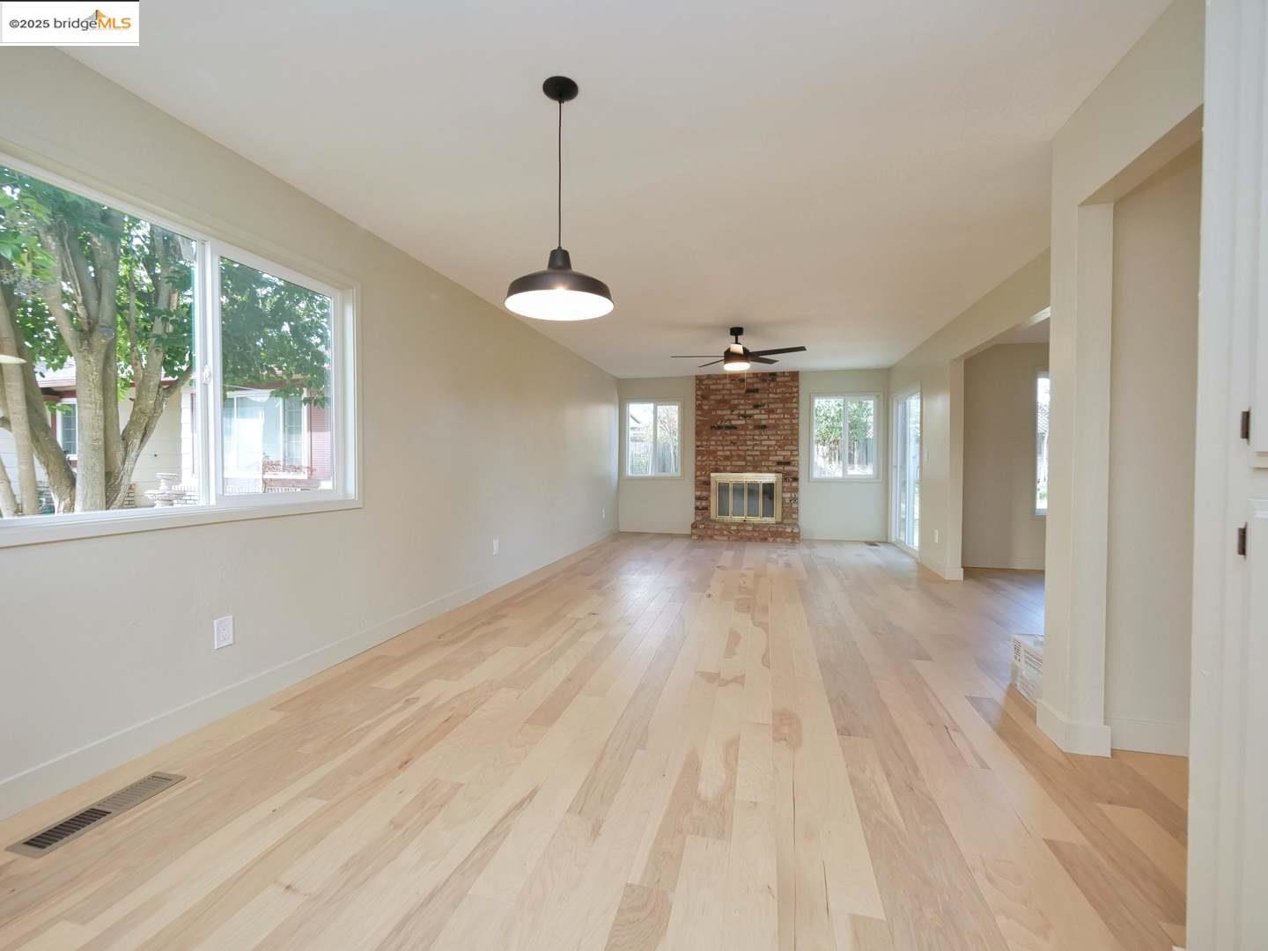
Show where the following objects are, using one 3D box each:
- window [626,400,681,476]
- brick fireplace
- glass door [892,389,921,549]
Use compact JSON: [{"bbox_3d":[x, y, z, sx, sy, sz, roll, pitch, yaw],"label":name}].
[{"bbox_3d":[0.305,-0.572,8.031,0.890,1.210,0.100,1,1,14],"label":"window"},{"bbox_3d":[1.606,-0.295,7.377,1.520,2.430,0.600,1,1,14],"label":"brick fireplace"},{"bbox_3d":[3.409,-0.057,6.378,0.100,1.990,1.450,1,1,14],"label":"glass door"}]

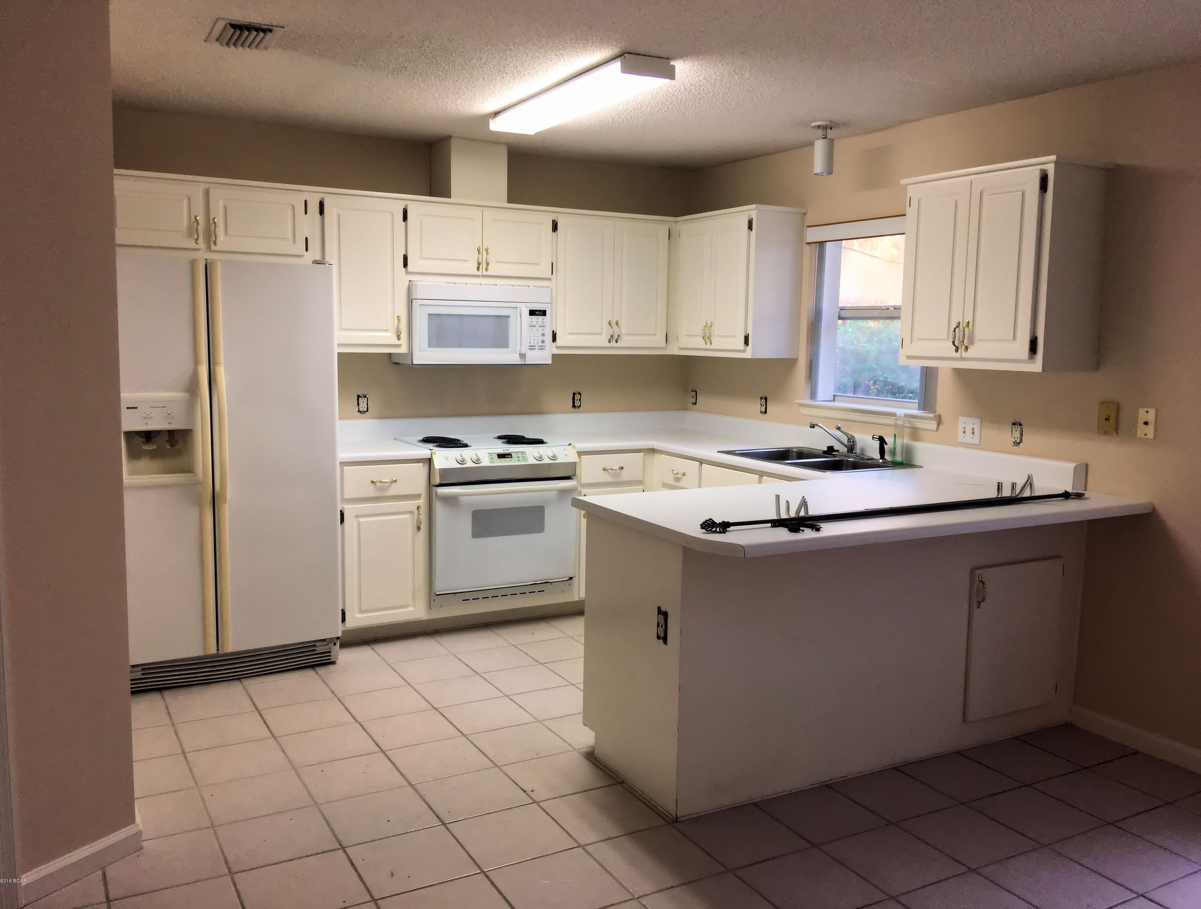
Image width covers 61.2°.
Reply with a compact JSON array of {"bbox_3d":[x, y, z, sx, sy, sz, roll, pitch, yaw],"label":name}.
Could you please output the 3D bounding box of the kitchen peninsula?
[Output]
[{"bbox_3d":[0.941,0.608,3.634,1.891,0.927,0.949,-3,8,-29],"label":"kitchen peninsula"}]

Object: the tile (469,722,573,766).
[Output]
[{"bbox_3d":[-0.291,1.056,3.695,0.300,0.010,0.300,-3,8,-29],"label":"tile"}]

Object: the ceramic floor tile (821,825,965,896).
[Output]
[{"bbox_3d":[0.838,1.161,2.912,0.291,0.010,0.291,-3,8,-29],"label":"ceramic floor tile"}]

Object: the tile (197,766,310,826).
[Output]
[{"bbox_3d":[-1.096,1.094,3.243,0.300,0.010,0.300,-3,8,-29],"label":"tile"}]

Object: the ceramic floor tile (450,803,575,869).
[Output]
[{"bbox_3d":[-0.260,1.128,2.996,0.302,0.010,0.302,-3,7,-29],"label":"ceramic floor tile"}]

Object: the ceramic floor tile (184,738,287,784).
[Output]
[{"bbox_3d":[-1.242,1.056,3.500,0.291,0.010,0.291,-3,8,-29],"label":"ceramic floor tile"}]

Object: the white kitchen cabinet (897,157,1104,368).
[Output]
[{"bbox_3d":[1.562,-0.717,3.988,0.327,0.754,0.713,-3,8,-29],"label":"white kitchen cabinet"}]

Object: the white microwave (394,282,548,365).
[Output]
[{"bbox_3d":[-0.684,-0.676,5.293,0.758,0.400,0.396,-3,8,-29],"label":"white microwave"}]

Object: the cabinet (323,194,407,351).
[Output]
[{"bbox_3d":[-1.204,-0.877,5.007,0.420,0.740,0.325,-3,7,-29],"label":"cabinet"}]

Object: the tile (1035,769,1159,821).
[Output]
[{"bbox_3d":[1.639,1.125,3.356,0.295,0.010,0.295,-3,8,-29],"label":"tile"}]

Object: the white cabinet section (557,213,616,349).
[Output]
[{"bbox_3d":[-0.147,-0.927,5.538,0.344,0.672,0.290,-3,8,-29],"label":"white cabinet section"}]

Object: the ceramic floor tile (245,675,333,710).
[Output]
[{"bbox_3d":[-1.276,0.981,4.178,0.302,0.010,0.302,-3,7,-29],"label":"ceramic floor tile"}]

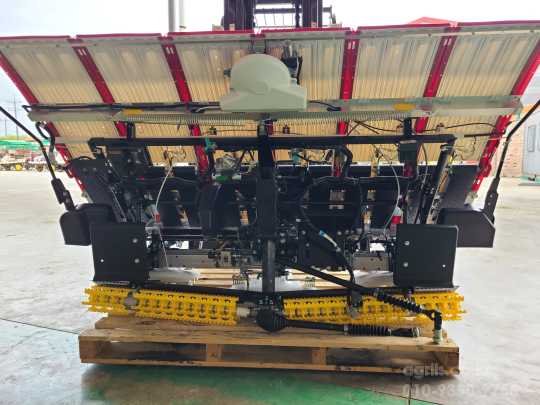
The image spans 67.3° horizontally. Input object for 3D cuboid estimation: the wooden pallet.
[{"bbox_3d":[0.015,0.599,2.391,1.672,0.123,1.220,0,7,4],"label":"wooden pallet"}]

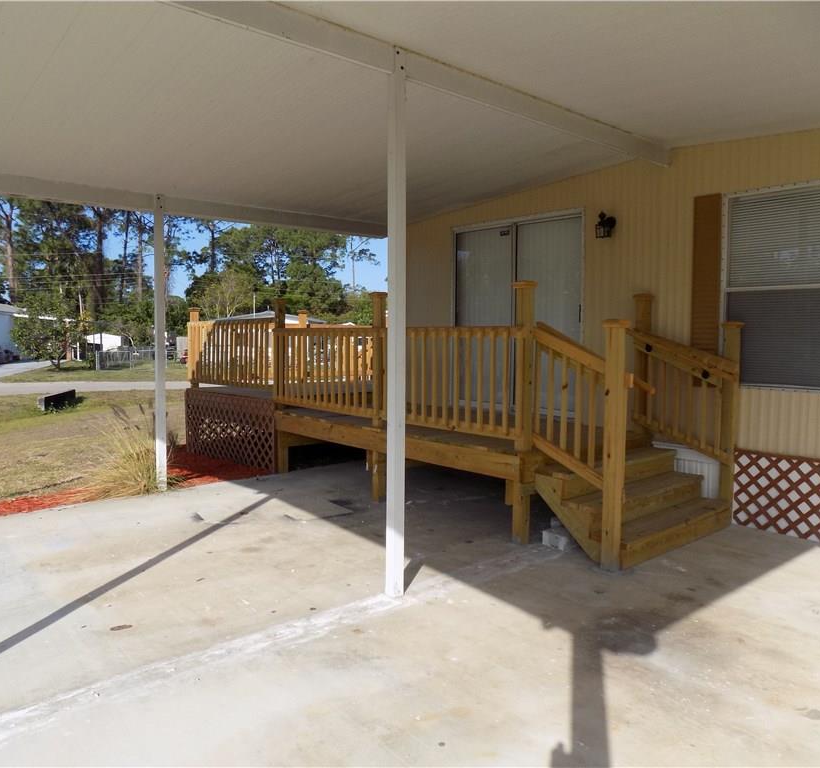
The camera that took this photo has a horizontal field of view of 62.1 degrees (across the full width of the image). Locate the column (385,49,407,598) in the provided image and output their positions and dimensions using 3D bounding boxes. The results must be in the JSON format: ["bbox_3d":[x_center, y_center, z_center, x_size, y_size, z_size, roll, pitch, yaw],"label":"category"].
[{"bbox_3d":[-0.070,-0.312,3.931,0.078,3.129,0.078,-3,5,-40],"label":"column"}]

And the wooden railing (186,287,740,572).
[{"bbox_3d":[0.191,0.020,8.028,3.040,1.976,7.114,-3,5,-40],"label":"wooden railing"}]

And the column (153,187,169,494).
[{"bbox_3d":[-2.411,-0.385,6.622,0.078,2.875,0.078,-3,5,-40],"label":"column"}]

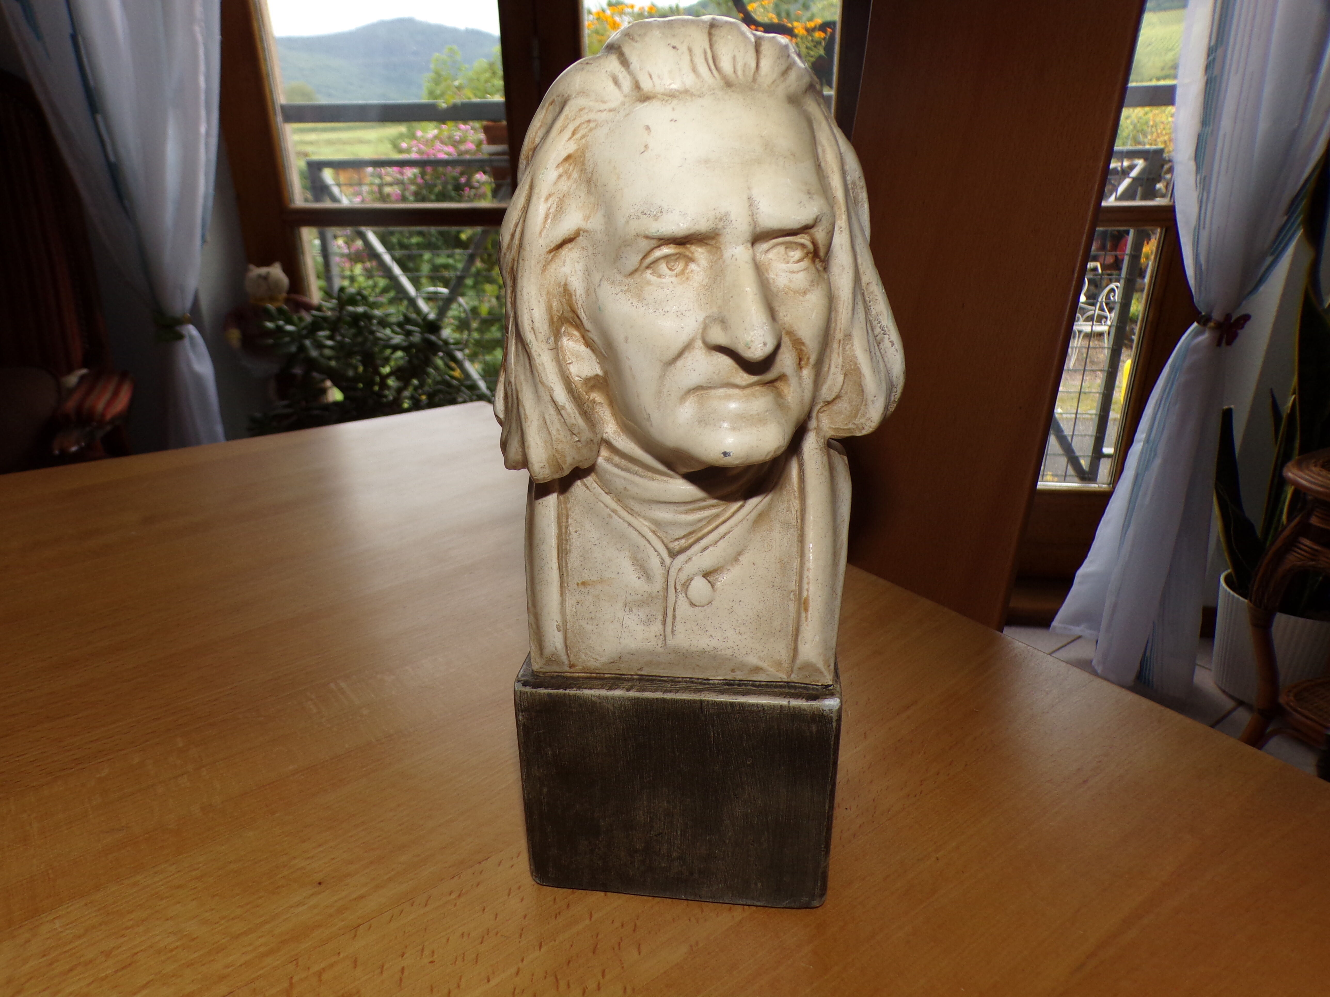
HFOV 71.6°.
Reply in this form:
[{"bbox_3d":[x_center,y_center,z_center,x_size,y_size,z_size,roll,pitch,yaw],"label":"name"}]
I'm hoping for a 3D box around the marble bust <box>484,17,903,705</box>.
[{"bbox_3d":[0.010,-0.051,0.332,0.142,0.221,0.137,0,22,2],"label":"marble bust"}]

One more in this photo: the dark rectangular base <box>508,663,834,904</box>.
[{"bbox_3d":[0.009,0.093,0.393,0.116,0.093,0.106,2,22,5],"label":"dark rectangular base"}]

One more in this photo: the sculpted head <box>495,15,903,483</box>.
[{"bbox_3d":[0.010,-0.084,0.319,0.138,0.150,0.137,-6,23,-14],"label":"sculpted head"}]

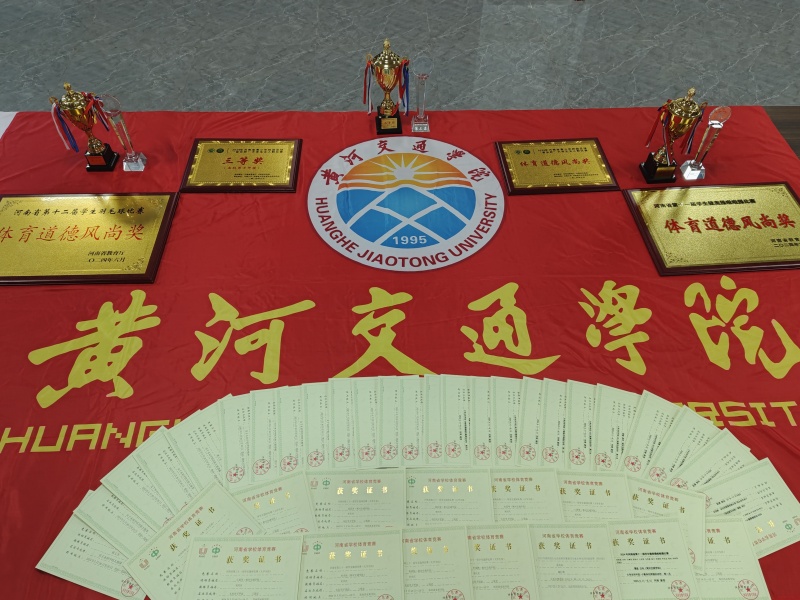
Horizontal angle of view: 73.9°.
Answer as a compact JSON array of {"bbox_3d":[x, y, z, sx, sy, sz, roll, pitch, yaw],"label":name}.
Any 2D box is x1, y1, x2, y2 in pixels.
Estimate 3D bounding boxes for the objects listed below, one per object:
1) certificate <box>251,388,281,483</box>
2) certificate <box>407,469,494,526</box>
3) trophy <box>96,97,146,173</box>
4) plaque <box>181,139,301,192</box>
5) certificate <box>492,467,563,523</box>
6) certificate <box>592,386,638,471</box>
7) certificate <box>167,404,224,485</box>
[{"bbox_3d":[-0.307,0.348,1.430,0.185,0.004,0.260,-8,54,-6],"label":"certificate"},{"bbox_3d":[0.101,0.507,1.313,0.260,0.004,0.185,0,54,0],"label":"certificate"},{"bbox_3d":[-1.093,-0.660,2.106,0.082,0.315,0.075,0,52,-1],"label":"trophy"},{"bbox_3d":[-0.655,-0.572,2.232,0.463,0.020,0.344,-1,52,-2],"label":"plaque"},{"bbox_3d":[0.289,0.540,1.400,0.282,0.003,0.201,0,52,-1],"label":"certificate"},{"bbox_3d":[0.618,0.358,1.423,0.185,0.004,0.260,13,55,9],"label":"certificate"},{"bbox_3d":[-0.473,0.390,1.399,0.185,0.004,0.260,-31,60,-20],"label":"certificate"}]

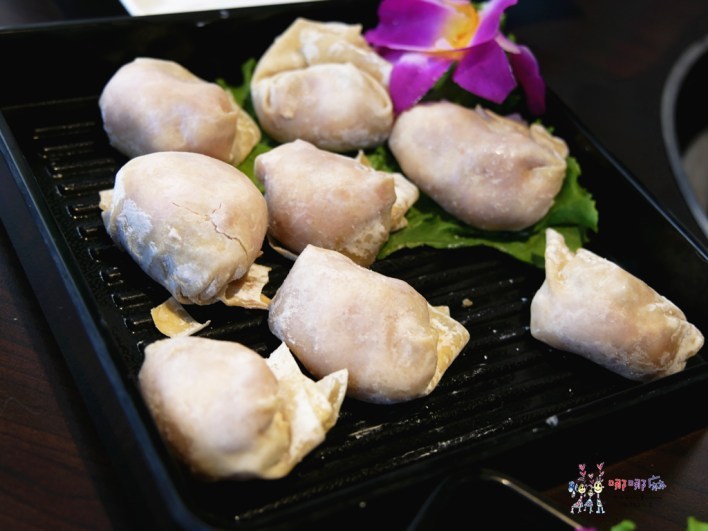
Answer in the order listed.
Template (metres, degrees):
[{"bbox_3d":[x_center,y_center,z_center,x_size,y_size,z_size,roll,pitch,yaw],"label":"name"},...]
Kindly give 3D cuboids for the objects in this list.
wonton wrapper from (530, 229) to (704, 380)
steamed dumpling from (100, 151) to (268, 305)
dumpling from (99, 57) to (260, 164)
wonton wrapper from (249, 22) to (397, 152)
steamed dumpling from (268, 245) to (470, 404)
[{"bbox_3d":[0.077,0.014,0.319,0.058,0.033,0.034,29,44,12],"label":"wonton wrapper"},{"bbox_3d":[-0.046,-0.013,0.303,0.042,0.035,0.055,-26,58,-37],"label":"steamed dumpling"},{"bbox_3d":[-0.055,-0.045,0.336,0.053,0.032,0.035,22,43,4],"label":"dumpling"},{"bbox_3d":[-0.009,-0.057,0.358,0.050,0.033,0.040,2,45,-17],"label":"wonton wrapper"},{"bbox_3d":[0.004,0.019,0.290,0.058,0.032,0.037,29,44,12],"label":"steamed dumpling"}]

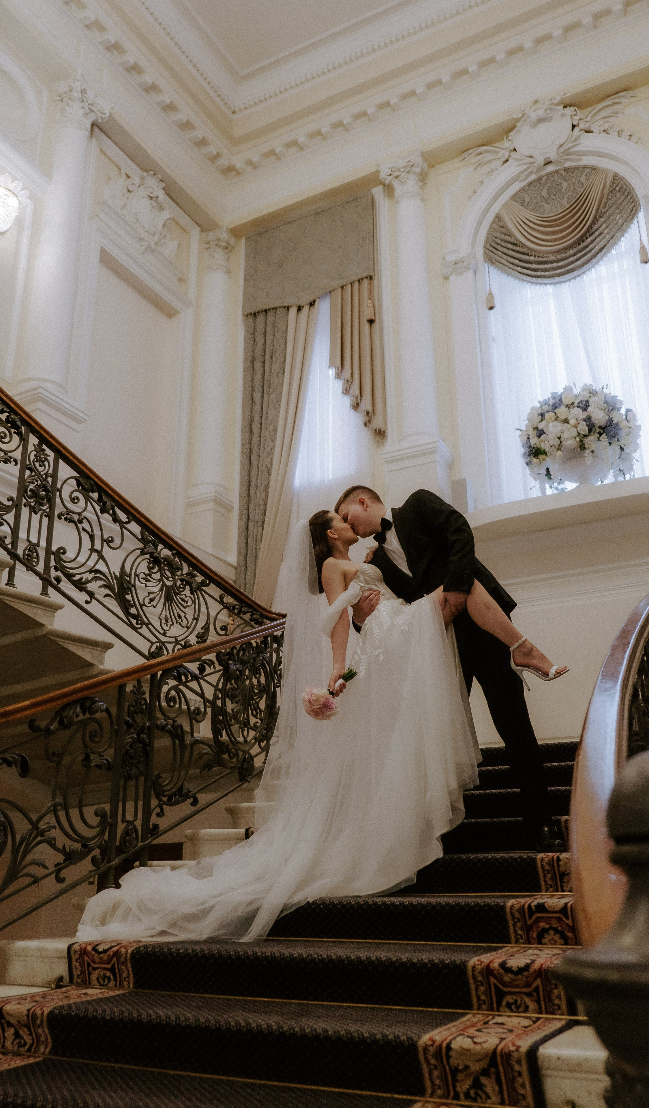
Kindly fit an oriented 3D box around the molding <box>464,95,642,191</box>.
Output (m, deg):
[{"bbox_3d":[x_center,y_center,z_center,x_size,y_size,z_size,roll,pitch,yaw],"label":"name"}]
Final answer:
[{"bbox_3d":[2.343,-4.452,9.529,1.920,0.770,0.300,-10,-21,26],"label":"molding"}]

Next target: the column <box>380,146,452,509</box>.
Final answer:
[{"bbox_3d":[0.933,-2.391,9.550,0.630,4.490,0.450,-10,-21,26],"label":"column"}]

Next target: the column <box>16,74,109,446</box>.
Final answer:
[{"bbox_3d":[-2.496,-2.710,8.514,0.420,4.490,0.620,-10,-21,26],"label":"column"}]

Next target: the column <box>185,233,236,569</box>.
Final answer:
[{"bbox_3d":[-1.290,-1.979,10.662,0.420,4.490,0.440,-10,-21,26],"label":"column"}]

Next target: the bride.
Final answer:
[{"bbox_3d":[-0.015,0.516,3.352,1.800,1.680,0.720,-5,-19,11],"label":"bride"}]

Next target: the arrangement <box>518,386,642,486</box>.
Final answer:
[{"bbox_3d":[2.369,-1.067,8.305,1.060,1.140,0.950,-10,-21,26],"label":"arrangement"}]

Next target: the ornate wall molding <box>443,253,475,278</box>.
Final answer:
[{"bbox_3d":[1.449,-3.178,9.695,0.380,0.290,0.180,-10,-21,26],"label":"ornate wall molding"}]

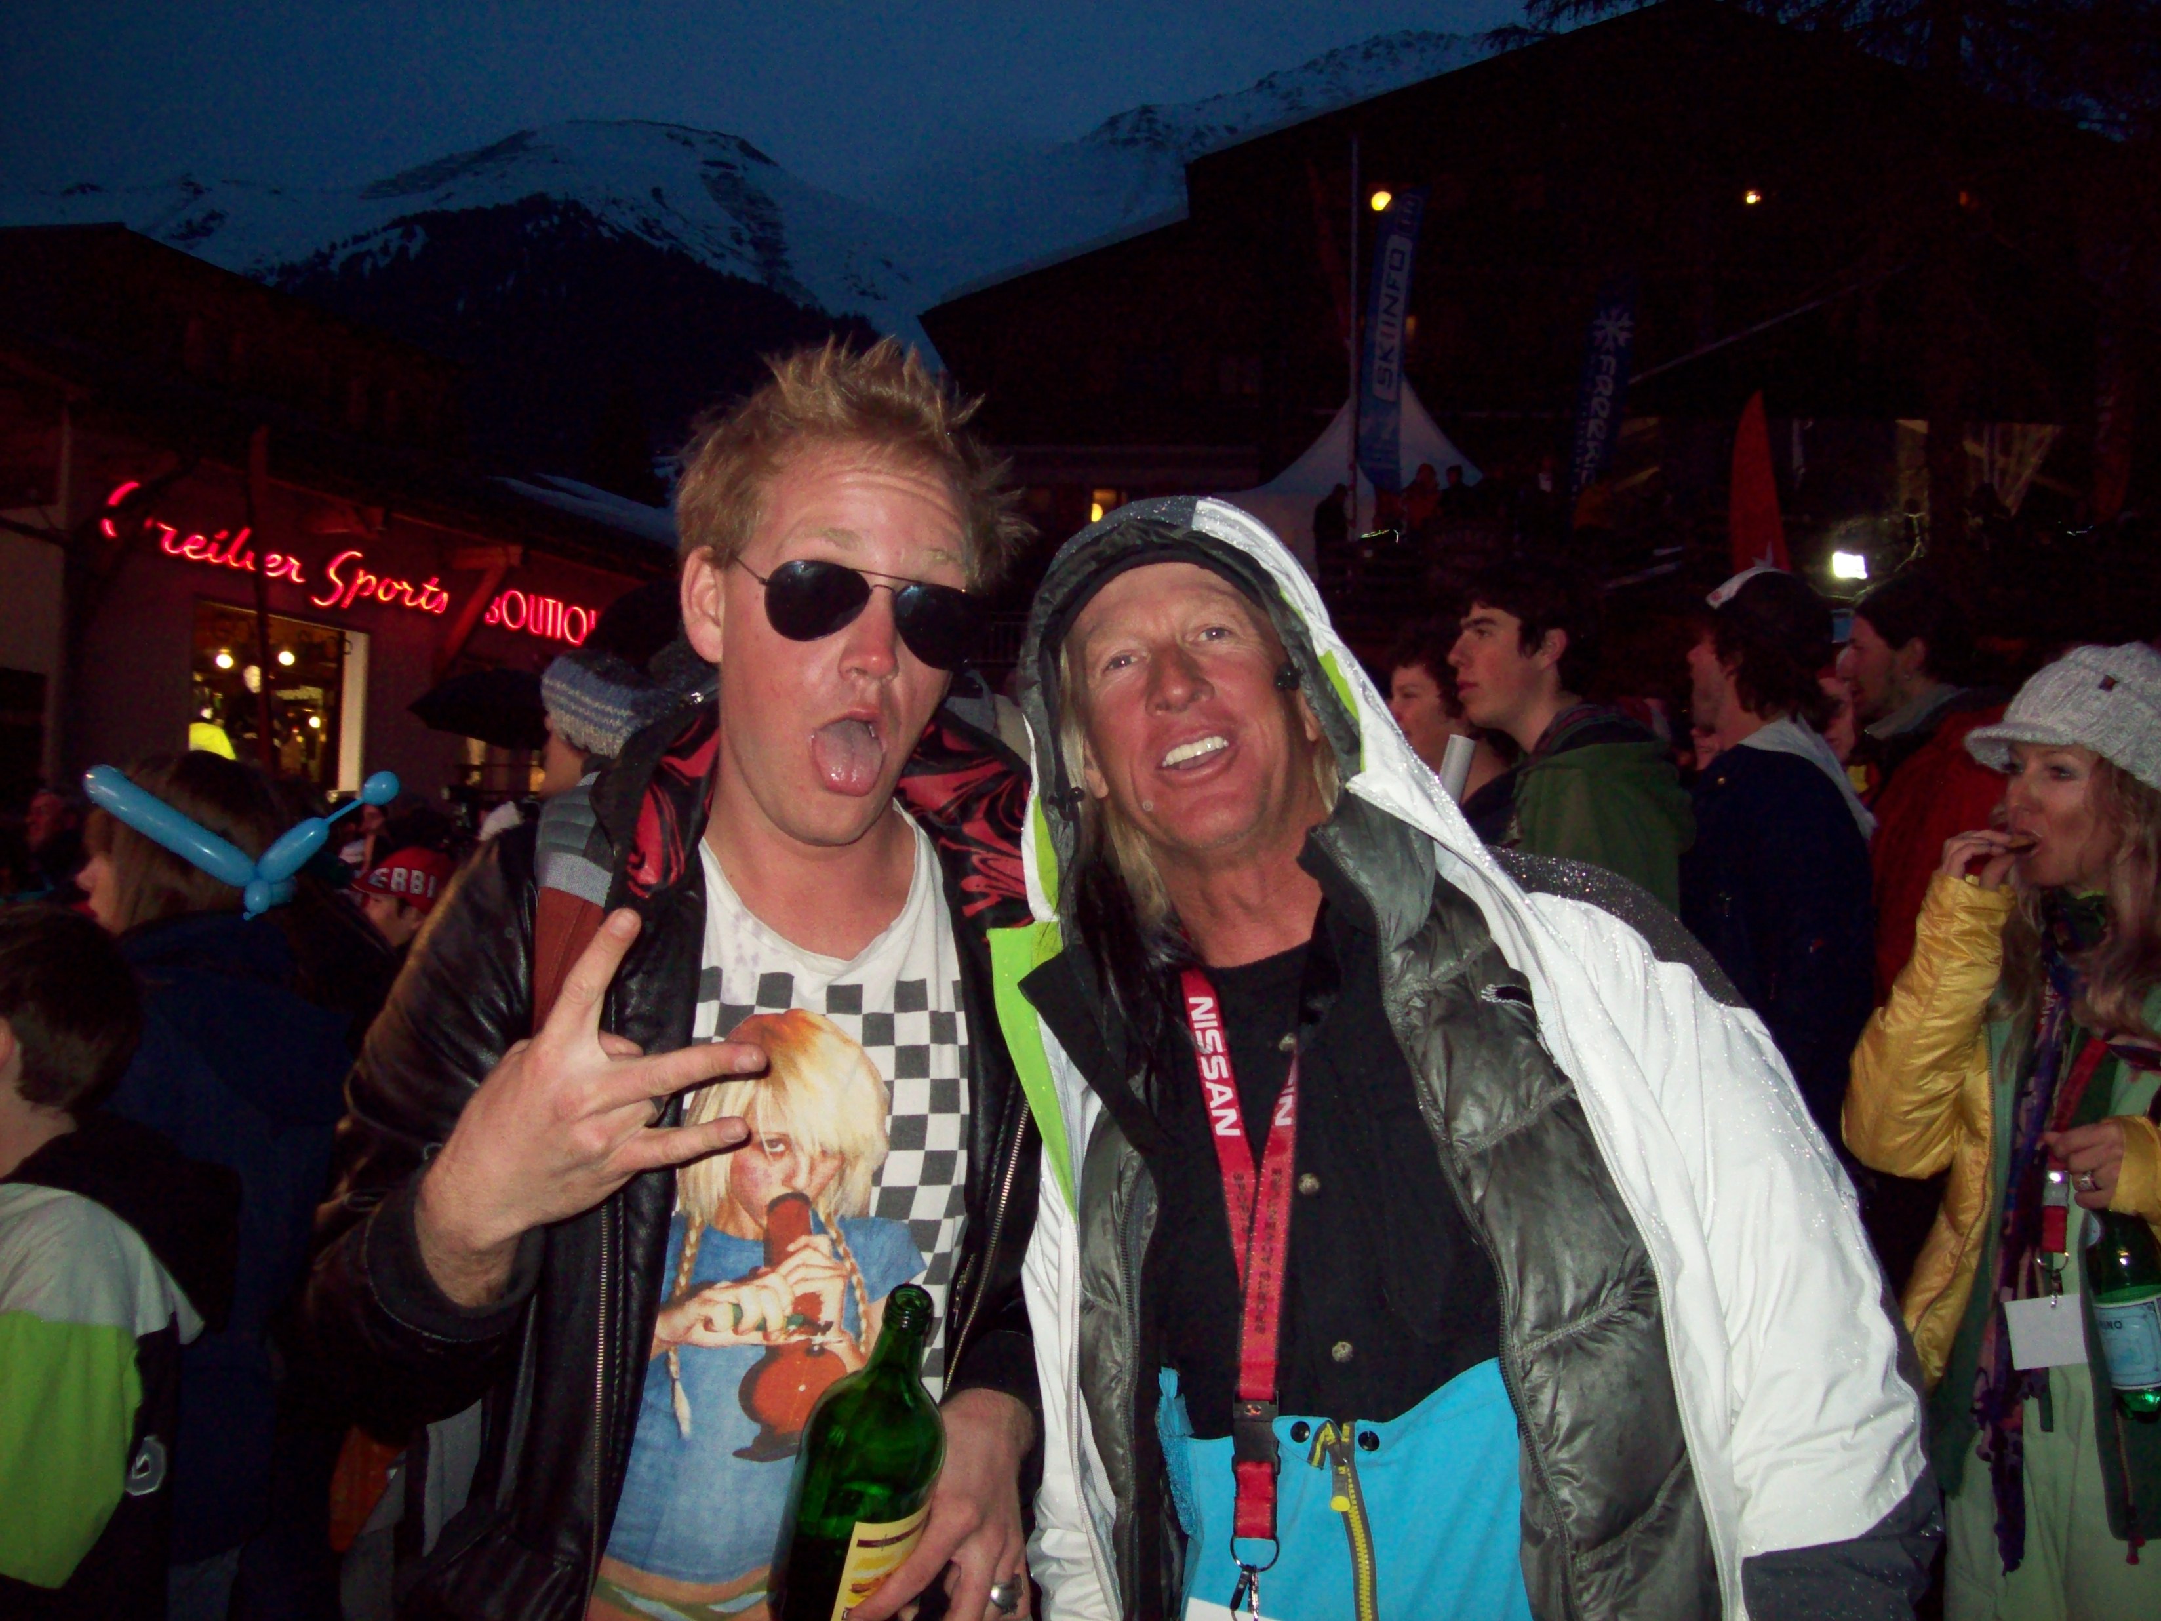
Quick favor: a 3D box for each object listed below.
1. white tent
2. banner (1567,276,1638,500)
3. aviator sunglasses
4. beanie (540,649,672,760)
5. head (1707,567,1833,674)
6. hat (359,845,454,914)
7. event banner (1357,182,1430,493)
[{"bbox_3d":[4.053,-4.400,33.000,4.100,3.800,4.000,0,-3,14],"label":"white tent"},{"bbox_3d":[6.699,-5.218,29.000,0.620,3.500,0.100,9,-3,8],"label":"banner"},{"bbox_3d":[-0.131,-0.118,1.295,0.142,0.052,0.125,6,10,-21],"label":"aviator sunglasses"},{"bbox_3d":[-0.590,-0.132,2.850,0.220,0.170,0.200,4,-3,25],"label":"beanie"},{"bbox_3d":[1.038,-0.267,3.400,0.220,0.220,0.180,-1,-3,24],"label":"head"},{"bbox_3d":[-1.437,0.150,4.800,0.220,0.155,0.200,-2,-3,-18],"label":"hat"},{"bbox_3d":[4.041,-6.024,29.000,0.620,4.000,0.100,6,-3,6],"label":"event banner"}]

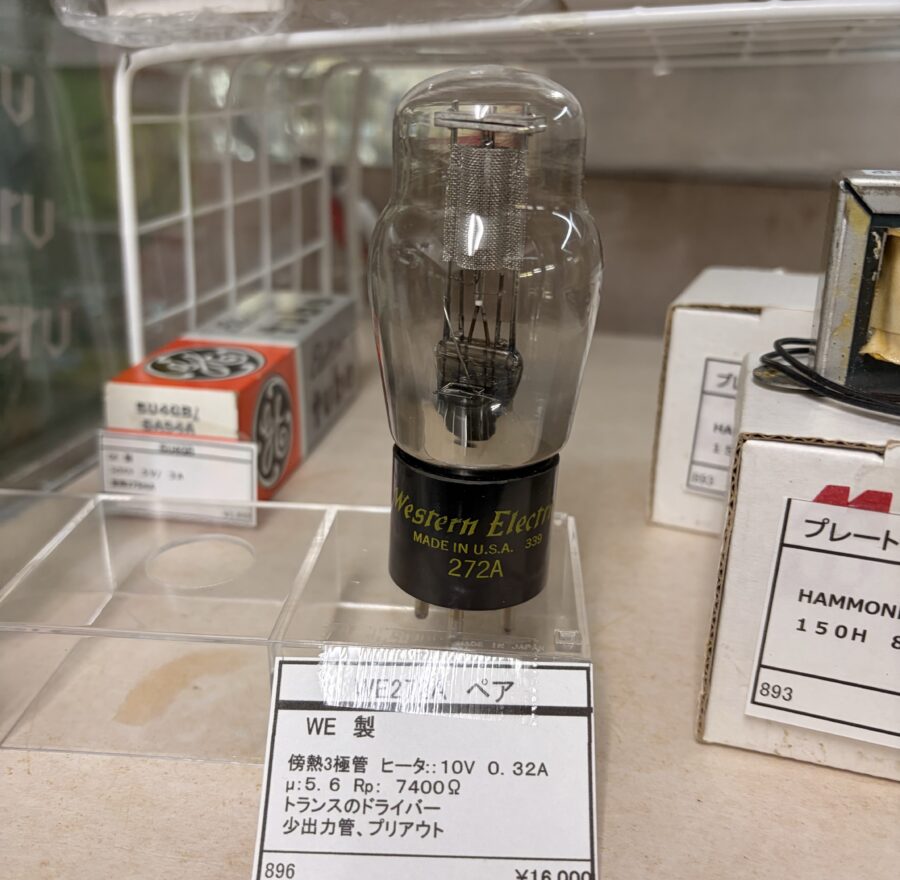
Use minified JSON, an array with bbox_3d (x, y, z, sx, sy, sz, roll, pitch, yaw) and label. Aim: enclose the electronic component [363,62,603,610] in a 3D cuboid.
[{"bbox_3d":[0.006,-0.013,0.181,0.045,0.113,0.045,1,22,-3],"label":"electronic component"}]

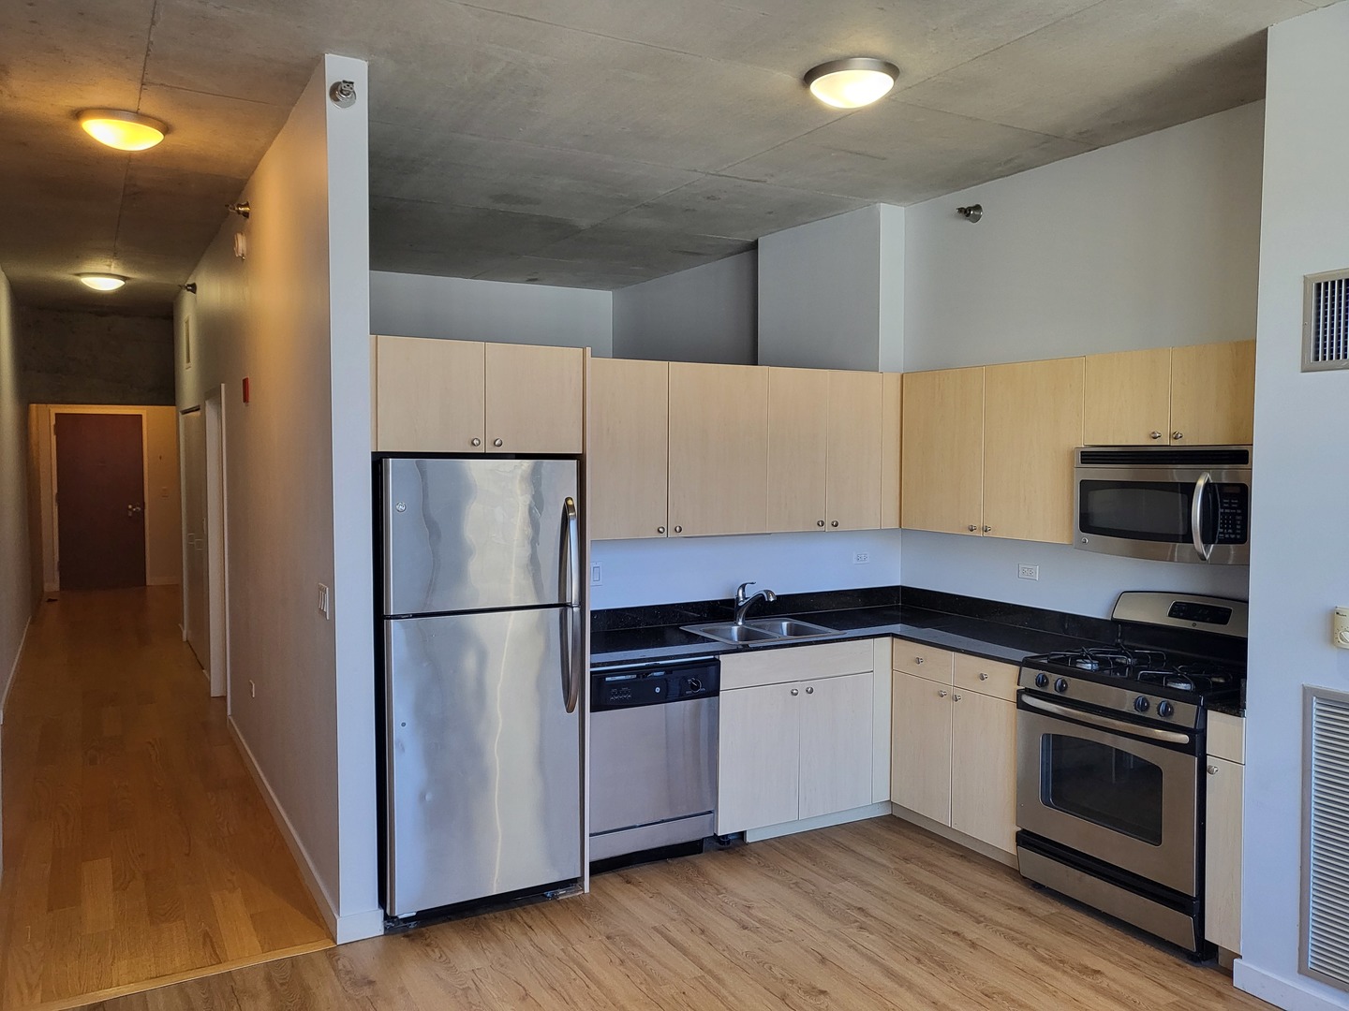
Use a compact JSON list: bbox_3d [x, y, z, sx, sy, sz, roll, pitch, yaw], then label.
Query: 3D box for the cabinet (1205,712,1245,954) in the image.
[{"bbox_3d":[2.069,1.064,3.468,0.606,0.776,0.129,-1,3,-29],"label":"cabinet"}]

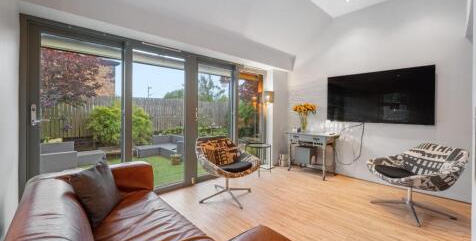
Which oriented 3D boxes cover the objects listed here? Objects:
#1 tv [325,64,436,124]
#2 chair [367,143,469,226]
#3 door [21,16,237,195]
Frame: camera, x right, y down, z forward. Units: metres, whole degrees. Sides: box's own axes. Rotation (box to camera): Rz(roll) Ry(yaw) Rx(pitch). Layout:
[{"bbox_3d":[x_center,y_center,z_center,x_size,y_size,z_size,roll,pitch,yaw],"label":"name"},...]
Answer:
[{"bbox_3d":[2.210,-0.375,3.040,0.060,0.830,1.440,-1,2,-43],"label":"tv"},{"bbox_3d":[2.030,0.670,2.170,0.820,0.770,0.780,0,1,-5],"label":"chair"},{"bbox_3d":[-1.040,-0.004,2.600,2.630,2.060,0.100,-1,2,-40],"label":"door"}]

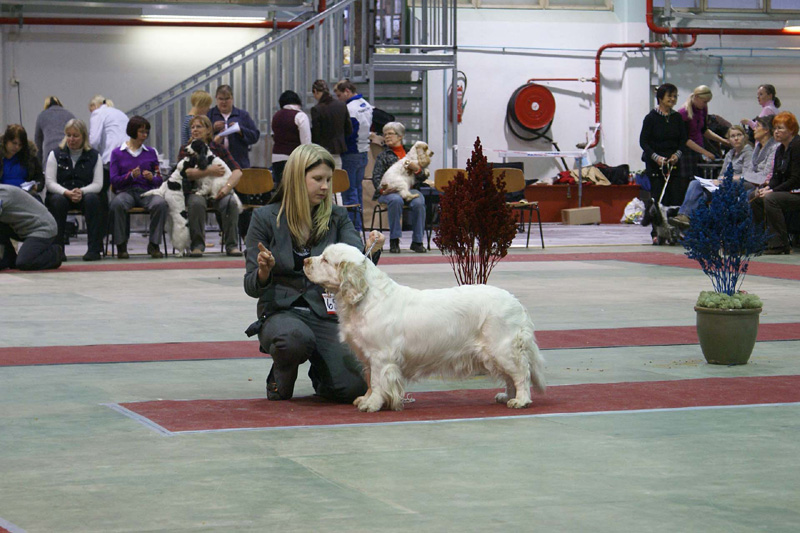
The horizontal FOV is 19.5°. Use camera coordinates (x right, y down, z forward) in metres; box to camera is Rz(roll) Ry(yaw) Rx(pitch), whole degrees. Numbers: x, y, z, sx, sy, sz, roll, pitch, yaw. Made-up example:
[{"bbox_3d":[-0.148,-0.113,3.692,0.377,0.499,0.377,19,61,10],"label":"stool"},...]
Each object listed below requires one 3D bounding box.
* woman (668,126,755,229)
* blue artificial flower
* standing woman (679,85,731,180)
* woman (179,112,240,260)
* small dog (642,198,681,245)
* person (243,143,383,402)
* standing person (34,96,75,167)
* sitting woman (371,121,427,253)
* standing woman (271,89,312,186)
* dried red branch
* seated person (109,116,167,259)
[{"bbox_3d":[3.054,-0.786,22.800,0.800,1.200,0.520,-2,3,-23],"label":"woman"},{"bbox_3d":[1.498,-0.145,10.770,0.400,0.550,0.380,0,3,8],"label":"blue artificial flower"},{"bbox_3d":[3.229,-1.099,24.900,0.550,1.660,0.500,3,4,45],"label":"standing woman"},{"bbox_3d":[-1.778,-0.758,22.000,0.560,1.310,0.770,-1,3,-13],"label":"woman"},{"bbox_3d":[2.720,-0.467,23.987,0.580,0.470,0.270,-3,4,-39],"label":"small dog"},{"bbox_3d":[-0.348,0.013,9.180,0.550,0.995,0.660,-1,3,-7],"label":"person"},{"bbox_3d":[-3.623,-1.016,24.600,0.500,1.550,0.520,-1,3,-12],"label":"standing person"},{"bbox_3d":[-0.005,-0.783,22.850,0.520,1.260,0.760,-1,3,-15],"label":"sitting woman"},{"bbox_3d":[-1.234,-1.153,26.155,0.480,1.640,0.360,1,3,20],"label":"standing woman"},{"bbox_3d":[0.333,-0.207,10.300,0.380,0.730,0.360,0,3,0],"label":"dried red branch"},{"bbox_3d":[-2.404,-0.732,21.400,0.540,1.290,0.720,-1,3,-12],"label":"seated person"}]

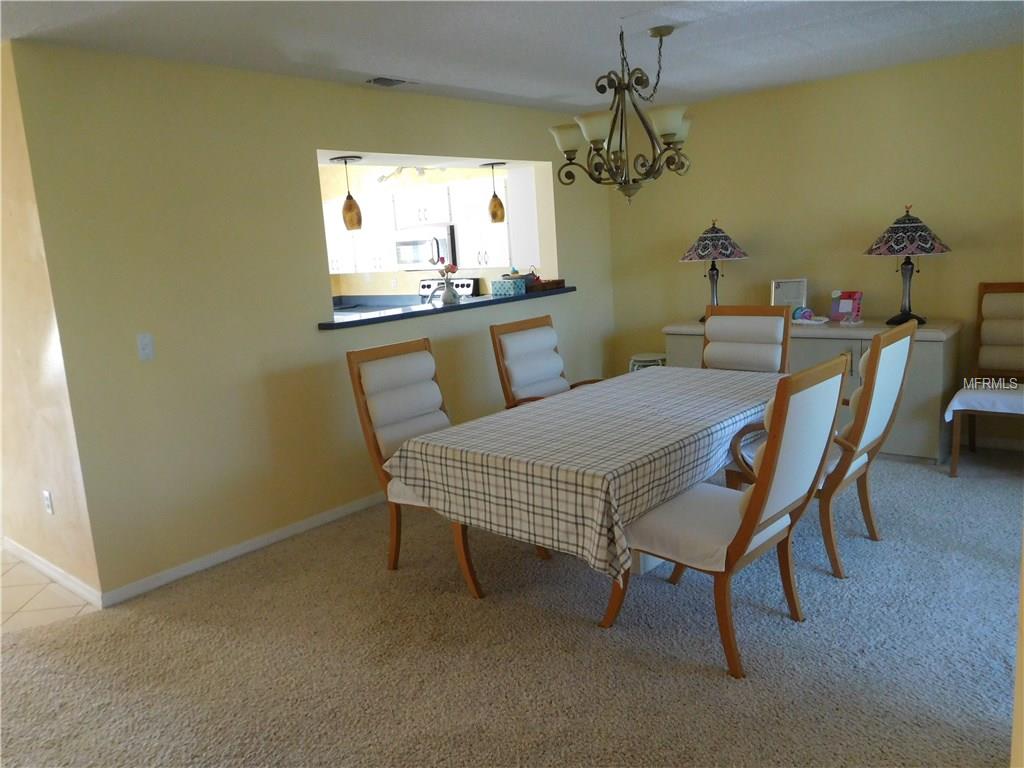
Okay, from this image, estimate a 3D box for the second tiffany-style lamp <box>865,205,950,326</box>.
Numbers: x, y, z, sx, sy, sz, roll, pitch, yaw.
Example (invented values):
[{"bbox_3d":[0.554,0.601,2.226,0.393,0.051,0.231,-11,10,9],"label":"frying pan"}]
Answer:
[{"bbox_3d":[2.538,-0.761,4.743,0.490,0.750,0.490,6,14,41],"label":"second tiffany-style lamp"}]

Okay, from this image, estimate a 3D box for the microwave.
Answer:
[{"bbox_3d":[-0.683,-1.272,6.900,0.760,0.410,0.420,6,15,42],"label":"microwave"}]

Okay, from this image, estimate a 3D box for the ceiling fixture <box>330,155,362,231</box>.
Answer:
[{"bbox_3d":[-0.945,-1.095,4.317,0.179,0.419,0.179,6,15,42],"label":"ceiling fixture"}]

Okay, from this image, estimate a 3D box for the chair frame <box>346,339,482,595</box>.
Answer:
[{"bbox_3d":[-0.268,0.352,3.475,0.720,1.050,0.530,6,15,42],"label":"chair frame"}]

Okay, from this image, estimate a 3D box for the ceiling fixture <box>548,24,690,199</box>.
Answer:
[{"bbox_3d":[0.510,-1.221,3.321,0.620,0.780,0.620,-3,11,1],"label":"ceiling fixture"}]

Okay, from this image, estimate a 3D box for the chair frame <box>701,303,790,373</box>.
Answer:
[{"bbox_3d":[1.216,0.111,4.260,0.530,1.050,0.700,6,15,42],"label":"chair frame"}]

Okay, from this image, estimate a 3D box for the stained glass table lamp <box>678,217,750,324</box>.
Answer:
[{"bbox_3d":[1.432,-0.814,5.292,0.491,0.696,0.491,6,15,42],"label":"stained glass table lamp"}]

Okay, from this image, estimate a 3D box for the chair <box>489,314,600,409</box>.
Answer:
[{"bbox_3d":[0.351,0.166,4.030,0.711,1.040,0.571,6,15,41],"label":"chair"}]

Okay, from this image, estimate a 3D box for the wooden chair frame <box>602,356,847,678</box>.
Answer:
[{"bbox_3d":[0.724,0.411,2.639,0.725,1.040,0.535,7,15,44],"label":"wooden chair frame"}]

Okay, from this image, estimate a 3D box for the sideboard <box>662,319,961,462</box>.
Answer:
[{"bbox_3d":[2.066,-0.013,5.298,1.890,0.800,0.500,6,14,39],"label":"sideboard"}]

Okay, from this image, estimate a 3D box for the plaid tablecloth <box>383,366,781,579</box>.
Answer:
[{"bbox_3d":[0.573,0.464,3.405,0.970,0.755,1.880,6,15,42],"label":"plaid tablecloth"}]

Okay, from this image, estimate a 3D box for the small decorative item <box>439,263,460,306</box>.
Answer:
[{"bbox_3d":[-0.407,-0.655,4.729,0.139,0.278,0.139,-3,11,1],"label":"small decorative item"}]

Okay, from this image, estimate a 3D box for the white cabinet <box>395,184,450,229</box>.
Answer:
[{"bbox_3d":[-0.715,-1.643,6.879,0.760,0.360,0.340,6,15,42],"label":"white cabinet"}]

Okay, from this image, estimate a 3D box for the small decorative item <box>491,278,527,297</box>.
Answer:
[{"bbox_3d":[-0.025,-0.683,5.332,0.210,0.115,0.130,6,15,42],"label":"small decorative item"}]

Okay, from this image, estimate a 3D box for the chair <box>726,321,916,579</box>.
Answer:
[{"bbox_3d":[1.343,0.245,3.307,0.711,1.040,0.571,7,15,43],"label":"chair"}]

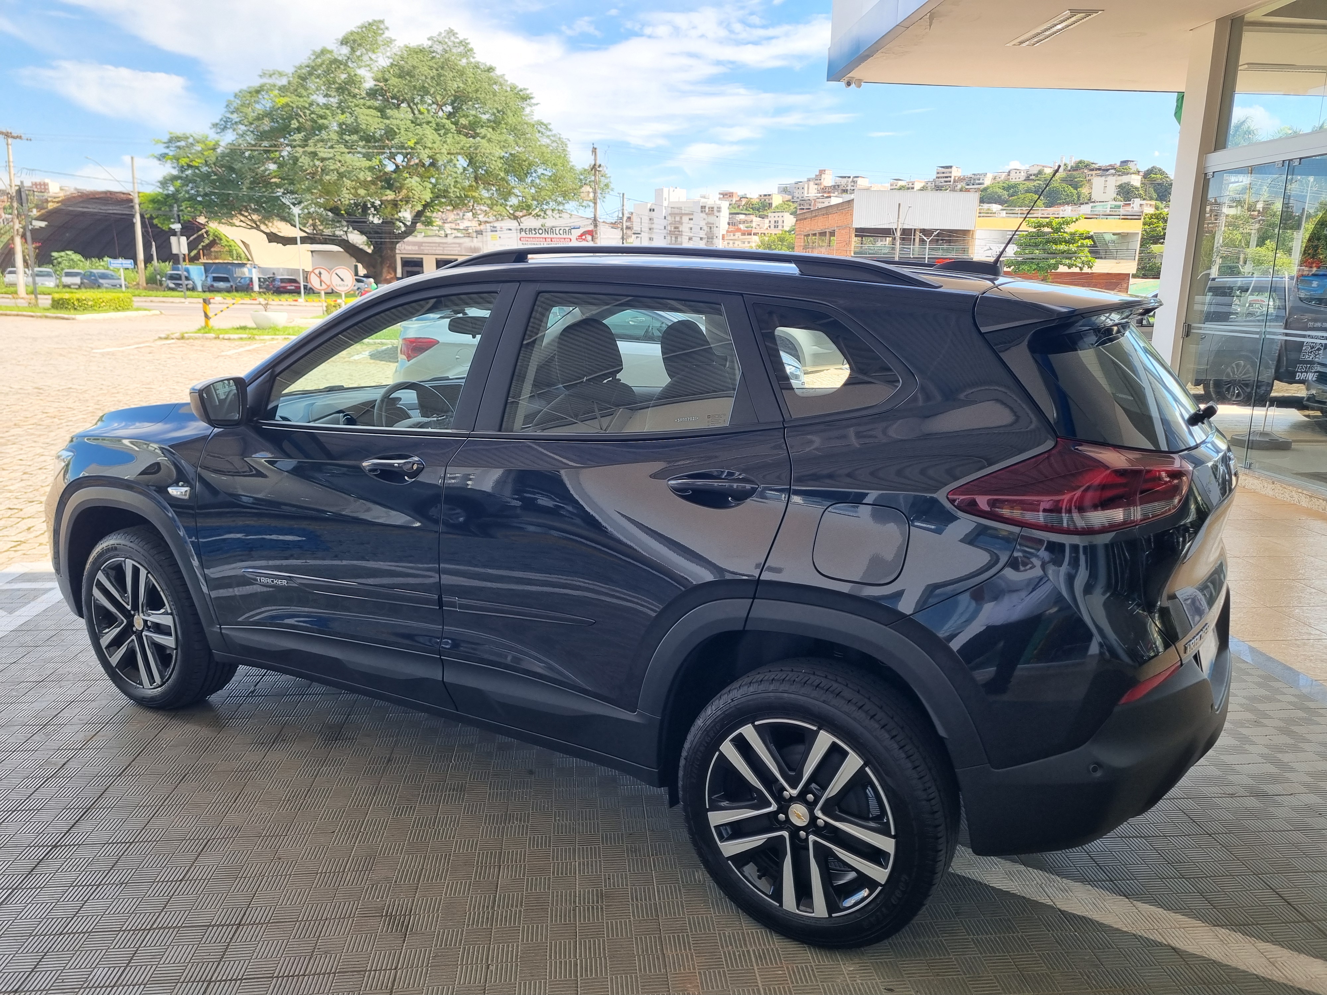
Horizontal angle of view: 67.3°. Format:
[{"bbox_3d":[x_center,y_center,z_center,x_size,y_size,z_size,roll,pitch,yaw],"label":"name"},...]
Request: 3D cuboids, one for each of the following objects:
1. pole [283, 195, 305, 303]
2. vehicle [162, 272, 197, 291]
[{"bbox_3d":[-21.572,-14.543,58.506,1.600,6.030,0.350,-3,12,-20],"label":"pole"},{"bbox_3d":[-34.899,-15.557,72.000,1.720,1.500,4.000,-2,12,-13],"label":"vehicle"}]

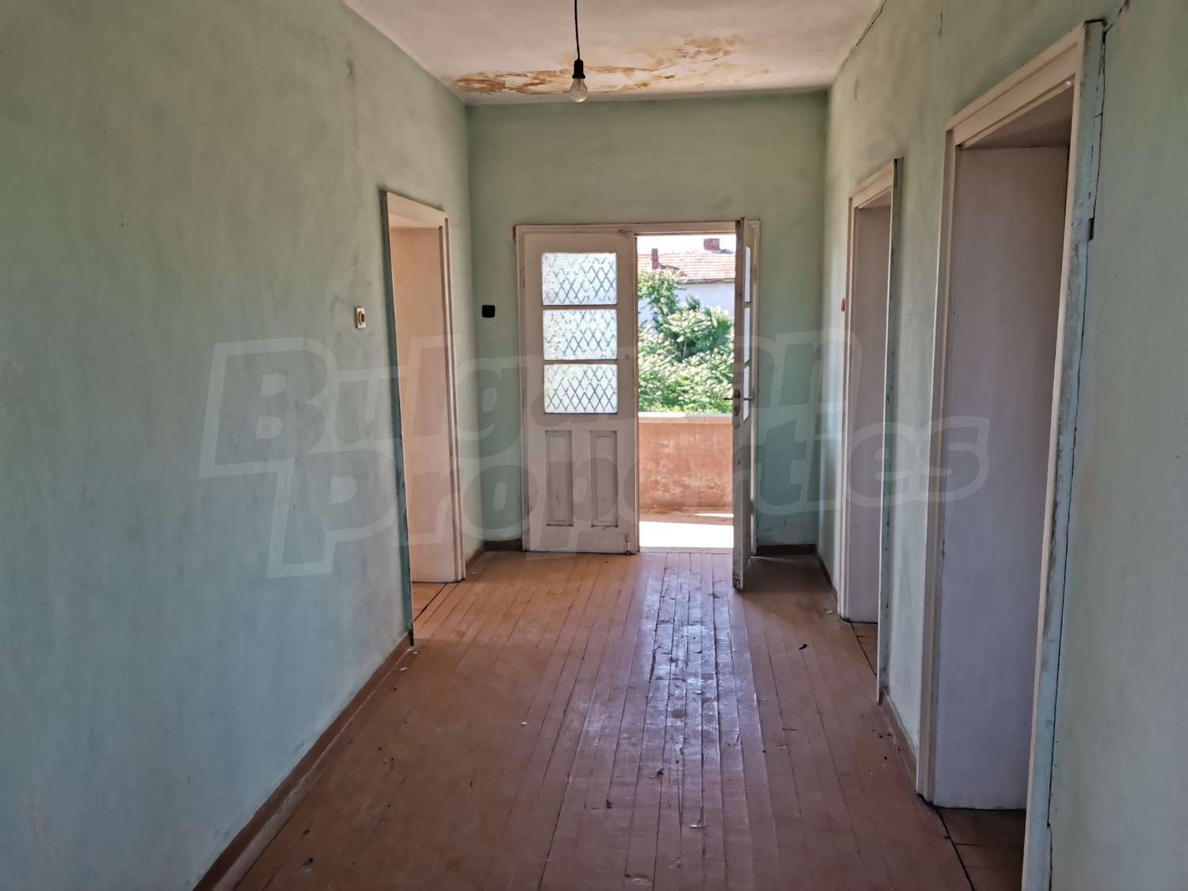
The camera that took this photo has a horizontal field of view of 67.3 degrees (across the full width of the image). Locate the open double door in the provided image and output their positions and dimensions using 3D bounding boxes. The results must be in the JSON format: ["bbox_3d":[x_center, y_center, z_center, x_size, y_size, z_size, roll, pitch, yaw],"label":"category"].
[{"bbox_3d":[0.272,-0.330,5.563,1.480,2.046,0.120,0,9,7],"label":"open double door"}]

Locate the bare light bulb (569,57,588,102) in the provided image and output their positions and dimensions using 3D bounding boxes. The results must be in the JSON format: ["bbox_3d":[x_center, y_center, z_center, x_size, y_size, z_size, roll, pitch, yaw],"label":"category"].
[{"bbox_3d":[-0.052,-1.214,2.970,0.060,0.138,0.060,-1,10,0],"label":"bare light bulb"}]

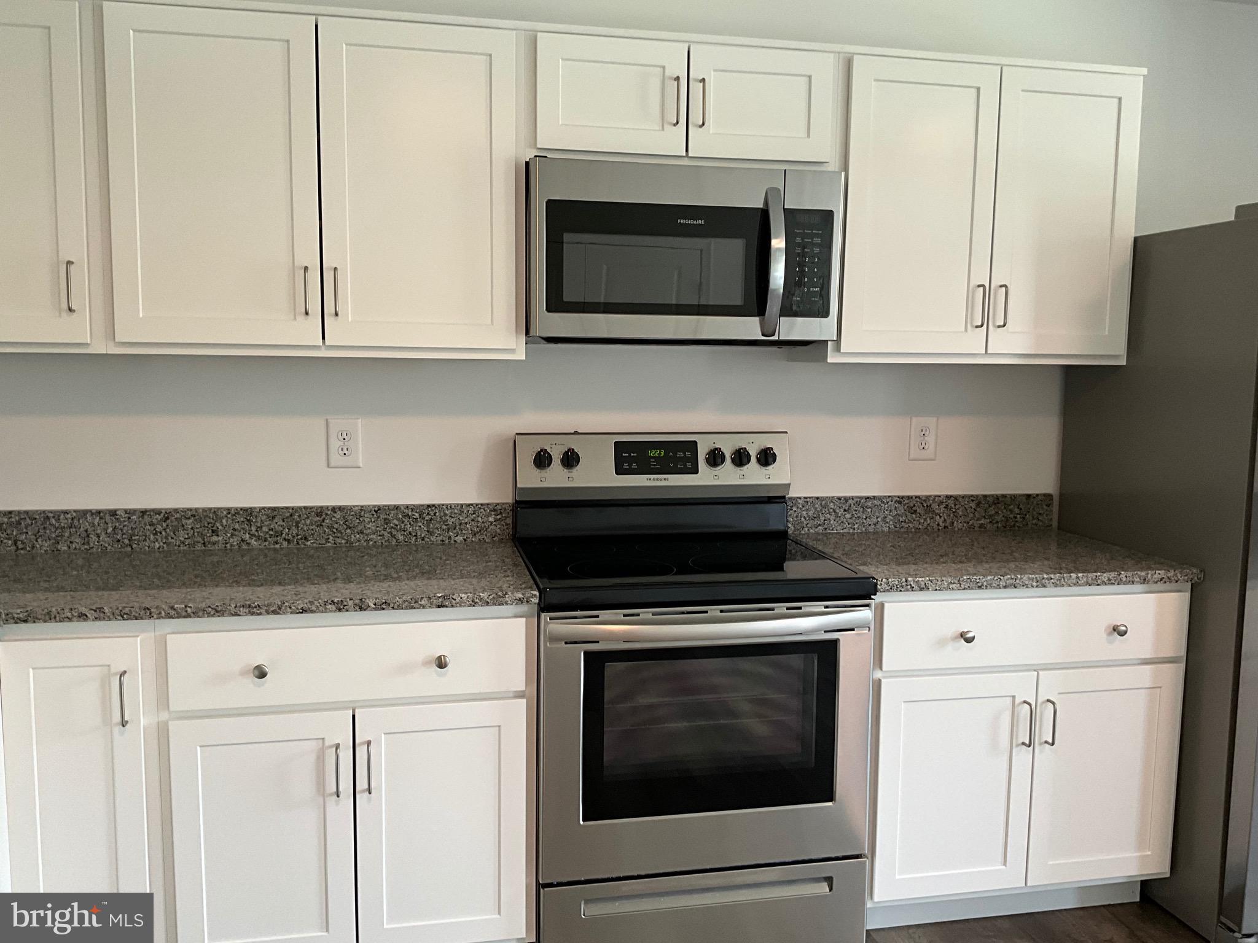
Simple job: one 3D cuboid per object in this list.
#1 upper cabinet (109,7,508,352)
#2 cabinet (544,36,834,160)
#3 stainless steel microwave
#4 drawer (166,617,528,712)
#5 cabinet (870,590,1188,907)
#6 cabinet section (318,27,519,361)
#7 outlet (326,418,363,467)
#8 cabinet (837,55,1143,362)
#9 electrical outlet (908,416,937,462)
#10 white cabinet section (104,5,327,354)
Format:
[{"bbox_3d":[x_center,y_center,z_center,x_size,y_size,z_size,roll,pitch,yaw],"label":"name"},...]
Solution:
[{"bbox_3d":[-0.714,-0.652,2.482,0.914,0.760,0.337,-1,7,-12],"label":"upper cabinet"},{"bbox_3d":[0.107,-0.893,2.627,0.760,0.296,0.332,-1,7,-12],"label":"cabinet"},{"bbox_3d":[0.111,-0.525,2.633,0.759,0.413,0.407,-1,7,-12],"label":"stainless steel microwave"},{"bbox_3d":[-0.608,0.370,2.362,0.710,0.158,0.445,-1,7,-12],"label":"drawer"},{"bbox_3d":[0.904,0.642,2.816,0.836,0.805,0.642,-1,7,-12],"label":"cabinet"},{"bbox_3d":[-0.505,-0.660,2.544,0.435,0.724,0.320,-1,6,-12],"label":"cabinet section"},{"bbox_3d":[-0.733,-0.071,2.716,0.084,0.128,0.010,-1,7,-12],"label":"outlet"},{"bbox_3d":[0.888,-0.672,2.813,0.839,0.760,0.337,-1,7,-12],"label":"cabinet"},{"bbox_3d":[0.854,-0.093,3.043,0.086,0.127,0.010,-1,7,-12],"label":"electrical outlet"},{"bbox_3d":[-0.932,-0.655,2.457,0.436,0.724,0.320,-1,6,-12],"label":"white cabinet section"}]

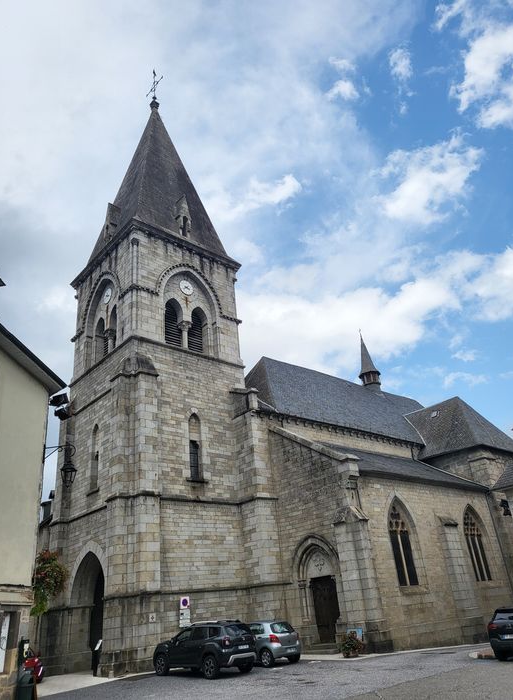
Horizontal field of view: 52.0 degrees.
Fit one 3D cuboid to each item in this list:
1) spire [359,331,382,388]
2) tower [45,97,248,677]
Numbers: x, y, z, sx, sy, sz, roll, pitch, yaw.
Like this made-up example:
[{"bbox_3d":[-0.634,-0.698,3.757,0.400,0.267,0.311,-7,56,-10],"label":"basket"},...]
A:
[{"bbox_3d":[10.516,1.051,50.257,2.100,6.100,2.100,17,-33,-39],"label":"spire"},{"bbox_3d":[-6.716,-3.035,34.583,8.900,40.600,9.200,17,-33,-39],"label":"tower"}]

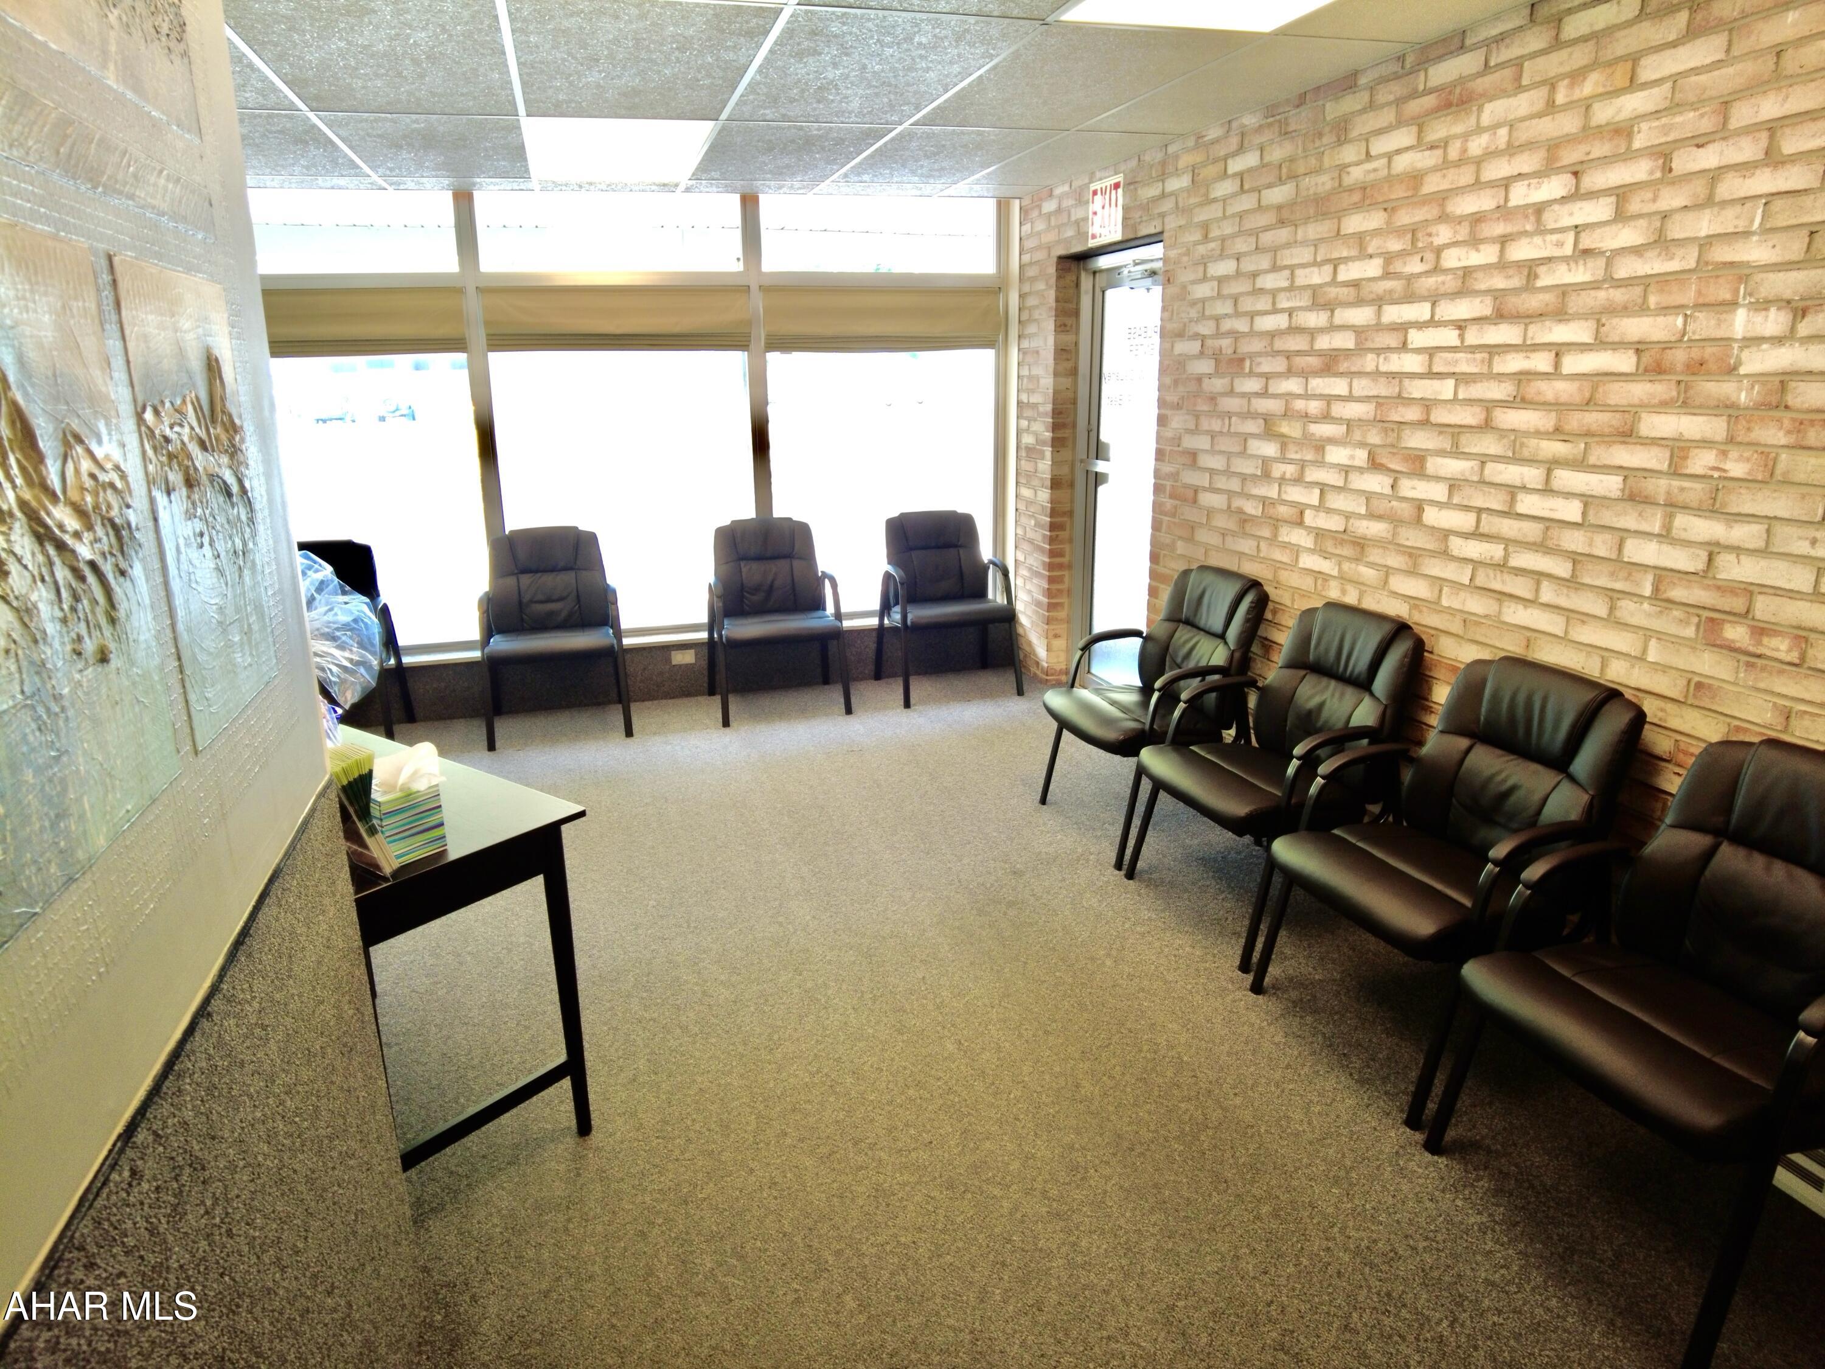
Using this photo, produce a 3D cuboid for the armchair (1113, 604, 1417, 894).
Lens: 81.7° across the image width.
[{"bbox_3d":[1.061,0.241,3.153,0.620,0.950,0.635,-7,18,-18],"label":"armchair"}]

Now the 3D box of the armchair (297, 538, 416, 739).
[{"bbox_3d":[-2.688,-0.139,4.765,0.620,0.910,0.600,-7,18,-16],"label":"armchair"}]

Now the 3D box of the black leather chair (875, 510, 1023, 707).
[{"bbox_3d":[0.173,-0.424,5.403,0.620,0.910,0.600,-6,18,-15],"label":"black leather chair"}]

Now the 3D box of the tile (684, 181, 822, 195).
[{"bbox_3d":[-0.716,-2.233,4.724,0.610,0.020,0.322,-7,18,-16],"label":"tile"}]

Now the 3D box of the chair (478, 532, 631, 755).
[{"bbox_3d":[-1.706,-0.240,4.950,0.635,0.950,0.610,-6,18,-13],"label":"chair"}]

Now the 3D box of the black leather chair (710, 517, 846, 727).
[{"bbox_3d":[-0.686,-0.336,5.204,0.620,0.910,0.600,-6,18,-14],"label":"black leather chair"}]

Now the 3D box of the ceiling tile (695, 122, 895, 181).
[{"bbox_3d":[-0.495,-2.027,4.034,0.610,0.020,1.197,-7,18,-16],"label":"ceiling tile"}]

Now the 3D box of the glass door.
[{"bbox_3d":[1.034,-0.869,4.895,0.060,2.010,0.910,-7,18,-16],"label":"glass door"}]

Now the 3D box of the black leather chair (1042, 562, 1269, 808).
[{"bbox_3d":[0.850,0.059,3.762,0.620,0.950,0.635,-7,18,-17],"label":"black leather chair"}]

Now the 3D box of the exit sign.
[{"bbox_3d":[0.802,-1.986,4.430,0.020,0.250,0.300,-7,18,-16],"label":"exit sign"}]

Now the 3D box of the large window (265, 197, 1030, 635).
[{"bbox_3d":[-1.317,-1.257,5.106,3.750,2.050,0.100,-6,18,-14],"label":"large window"}]

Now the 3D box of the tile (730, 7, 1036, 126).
[{"bbox_3d":[-0.155,-1.709,2.966,0.605,0.020,1.210,-7,18,-16],"label":"tile"}]

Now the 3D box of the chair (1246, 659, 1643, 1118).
[{"bbox_3d":[1.266,0.433,2.521,0.610,0.910,0.610,-6,18,-15],"label":"chair"}]

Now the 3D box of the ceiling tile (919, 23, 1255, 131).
[{"bbox_3d":[0.429,-1.775,3.133,0.605,0.020,1.210,-7,18,-16],"label":"ceiling tile"}]

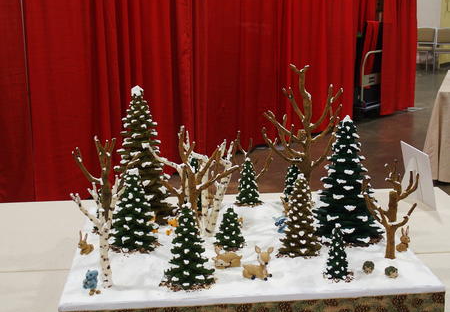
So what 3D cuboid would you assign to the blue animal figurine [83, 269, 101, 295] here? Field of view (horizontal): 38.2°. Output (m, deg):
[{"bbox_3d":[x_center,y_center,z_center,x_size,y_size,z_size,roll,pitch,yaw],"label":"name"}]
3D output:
[{"bbox_3d":[-0.323,0.297,1.569,0.036,0.044,0.034,12,18,39],"label":"blue animal figurine"}]

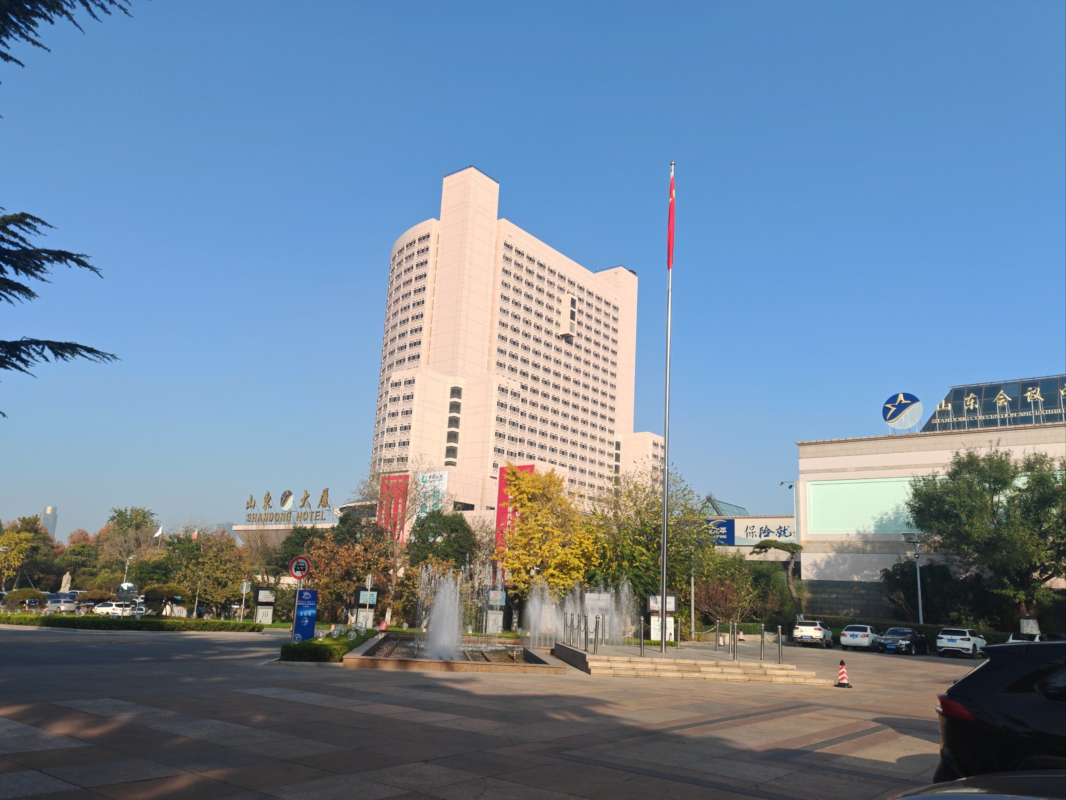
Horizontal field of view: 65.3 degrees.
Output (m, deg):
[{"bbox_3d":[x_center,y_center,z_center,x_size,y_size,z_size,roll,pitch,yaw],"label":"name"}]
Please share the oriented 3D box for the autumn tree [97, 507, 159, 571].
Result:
[{"bbox_3d":[-66.053,24.367,135.000,8.800,14.500,8.800,9,-14,-24],"label":"autumn tree"}]

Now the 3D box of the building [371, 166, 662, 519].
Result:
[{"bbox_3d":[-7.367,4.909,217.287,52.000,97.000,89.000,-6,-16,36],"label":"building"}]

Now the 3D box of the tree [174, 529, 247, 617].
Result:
[{"bbox_3d":[-29.885,15.924,77.000,6.300,7.800,6.300,8,-14,-20],"label":"tree"}]

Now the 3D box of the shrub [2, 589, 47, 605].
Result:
[{"bbox_3d":[-47.695,18.566,78.000,3.400,1.700,3.400,10,-15,-29],"label":"shrub"}]

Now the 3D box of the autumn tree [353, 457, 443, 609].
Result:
[{"bbox_3d":[-8.448,8.730,52.226,5.680,10.410,5.680,5,-14,-8],"label":"autumn tree"}]

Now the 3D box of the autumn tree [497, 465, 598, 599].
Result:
[{"bbox_3d":[0.893,8.804,49.657,5.840,9.830,5.840,3,-14,2],"label":"autumn tree"}]

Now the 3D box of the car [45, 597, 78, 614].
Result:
[{"bbox_3d":[-56.015,24.286,98.284,4.400,1.500,1.760,-7,-17,36],"label":"car"}]

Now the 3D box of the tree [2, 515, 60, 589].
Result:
[{"bbox_3d":[-73.240,22.598,121.369,8.250,11.620,8.250,11,-16,-29],"label":"tree"}]

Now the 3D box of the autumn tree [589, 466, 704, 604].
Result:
[{"bbox_3d":[6.537,8.469,47.637,6.710,9.660,6.710,1,-14,8],"label":"autumn tree"}]

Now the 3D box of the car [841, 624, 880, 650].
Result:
[{"bbox_3d":[21.978,15.966,56.000,1.760,1.480,4.540,1,-13,10],"label":"car"}]

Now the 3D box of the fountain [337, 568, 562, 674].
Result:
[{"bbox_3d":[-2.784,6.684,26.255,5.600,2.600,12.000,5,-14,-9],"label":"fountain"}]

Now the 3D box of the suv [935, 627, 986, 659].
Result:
[{"bbox_3d":[26.414,14.988,51.400,1.860,1.660,4.600,0,-13,13],"label":"suv"}]

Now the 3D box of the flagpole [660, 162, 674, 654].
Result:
[{"bbox_3d":[4.612,-0.305,28.297,0.320,17.110,0.320,1,-13,9],"label":"flagpole"}]

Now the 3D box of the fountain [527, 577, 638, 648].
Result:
[{"bbox_3d":[2.133,8.941,35.200,4.600,2.700,3.500,2,-13,4],"label":"fountain"}]

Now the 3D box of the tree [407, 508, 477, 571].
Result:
[{"bbox_3d":[-6.018,10.921,54.871,4.580,7.400,4.580,5,-14,-5],"label":"tree"}]

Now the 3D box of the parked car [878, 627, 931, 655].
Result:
[{"bbox_3d":[20.749,13.461,46.530,1.840,1.470,4.880,-7,-17,37],"label":"parked car"}]

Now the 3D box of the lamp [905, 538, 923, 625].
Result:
[{"bbox_3d":[26.636,13.310,58.000,1.150,7.200,0.600,1,-13,10],"label":"lamp"}]

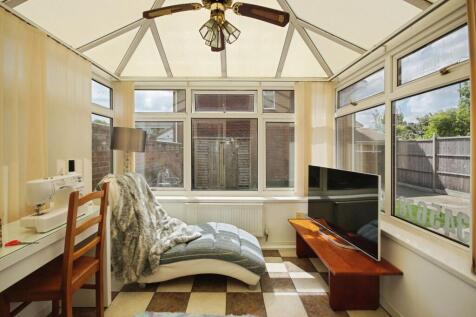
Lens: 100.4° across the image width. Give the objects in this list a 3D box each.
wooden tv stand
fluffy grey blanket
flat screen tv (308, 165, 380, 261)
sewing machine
[{"bbox_3d":[0.868,0.943,1.872,0.468,0.362,1.080,0,2,-2],"label":"wooden tv stand"},{"bbox_3d":[-0.815,0.602,1.975,0.790,0.920,0.570,0,2,-2],"label":"fluffy grey blanket"},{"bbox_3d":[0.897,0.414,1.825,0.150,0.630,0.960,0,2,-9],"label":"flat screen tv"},{"bbox_3d":[-1.070,0.232,1.181,0.180,0.275,0.390,0,2,-2],"label":"sewing machine"}]

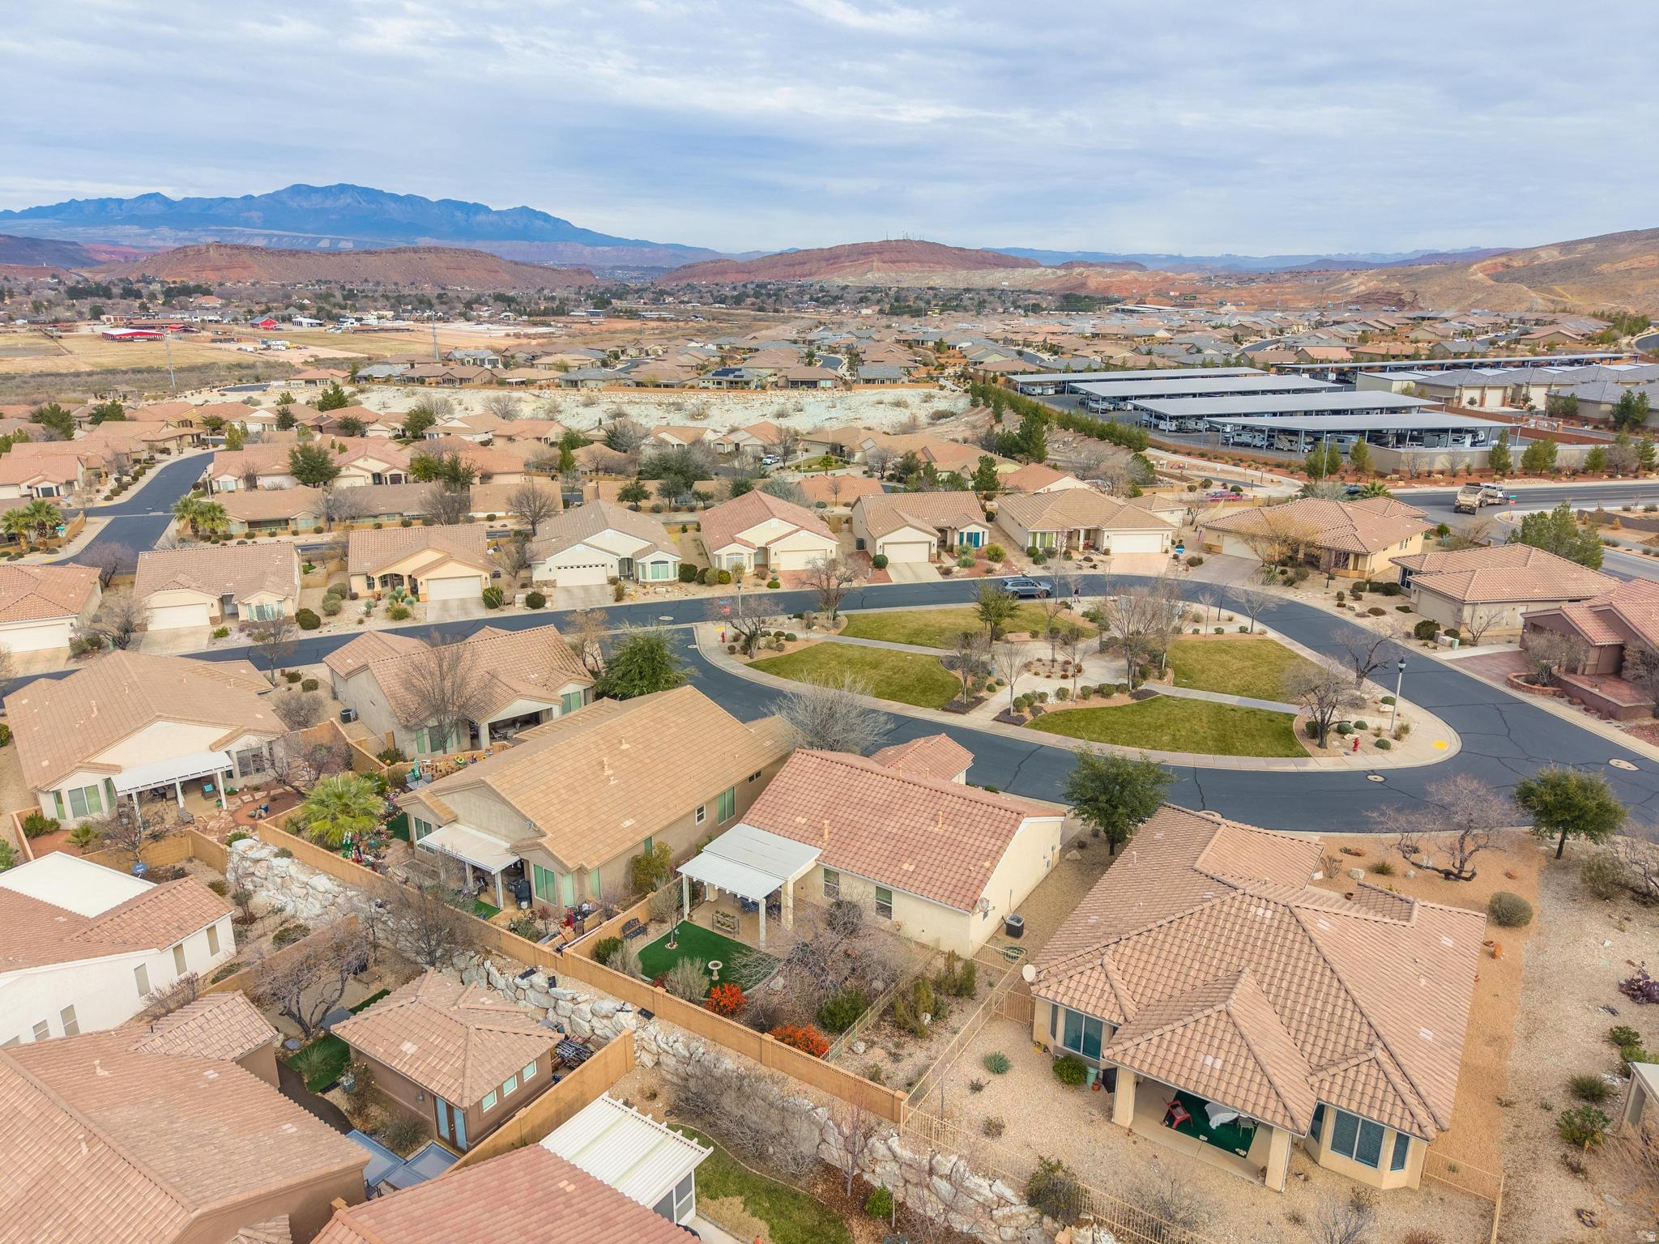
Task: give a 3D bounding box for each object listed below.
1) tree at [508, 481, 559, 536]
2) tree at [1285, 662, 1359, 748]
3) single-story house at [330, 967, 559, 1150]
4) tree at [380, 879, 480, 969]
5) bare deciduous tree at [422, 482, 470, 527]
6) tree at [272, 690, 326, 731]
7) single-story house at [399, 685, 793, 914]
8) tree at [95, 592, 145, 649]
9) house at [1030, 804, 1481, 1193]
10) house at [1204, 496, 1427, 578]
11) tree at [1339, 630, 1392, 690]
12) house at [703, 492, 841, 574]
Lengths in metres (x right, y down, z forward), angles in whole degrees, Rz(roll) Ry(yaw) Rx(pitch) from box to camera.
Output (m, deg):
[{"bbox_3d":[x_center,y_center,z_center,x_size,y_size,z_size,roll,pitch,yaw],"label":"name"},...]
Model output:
[{"bbox_3d":[-34.891,-13.120,135.519,6.151,6.388,6.151,-4,18,-14],"label":"tree"},{"bbox_3d":[31.440,5.320,73.420,4.770,5.750,4.770,0,17,0],"label":"tree"},{"bbox_3d":[-14.145,15.920,43.335,7.607,3.400,5.002,11,21,32],"label":"single-story house"},{"bbox_3d":[-17.306,13.176,49.867,4.468,4.030,4.468,-7,19,-21],"label":"tree"},{"bbox_3d":[-46.870,-14.380,140.780,5.900,5.390,5.900,0,17,0],"label":"bare deciduous tree"},{"bbox_3d":[-35.614,6.014,77.279,3.590,2.903,3.590,-8,19,-25],"label":"tree"},{"bbox_3d":[-12.568,8.278,63.623,14.100,5.550,20.800,11,21,32],"label":"single-story house"},{"bbox_3d":[-59.614,0.117,96.635,4.500,4.582,4.500,-11,20,-31],"label":"tree"},{"bbox_3d":[17.930,13.110,46.820,14.550,5.500,20.700,11,20,31],"label":"house"},{"bbox_3d":[56.190,-11.270,130.020,24.400,5.600,18.800,-16,23,-43],"label":"house"},{"bbox_3d":[39.000,2.830,83.910,4.100,4.640,4.100,0,17,0],"label":"tree"},{"bbox_3d":[-6.917,-10.028,124.843,13.200,5.400,17.600,-3,18,-12],"label":"house"}]

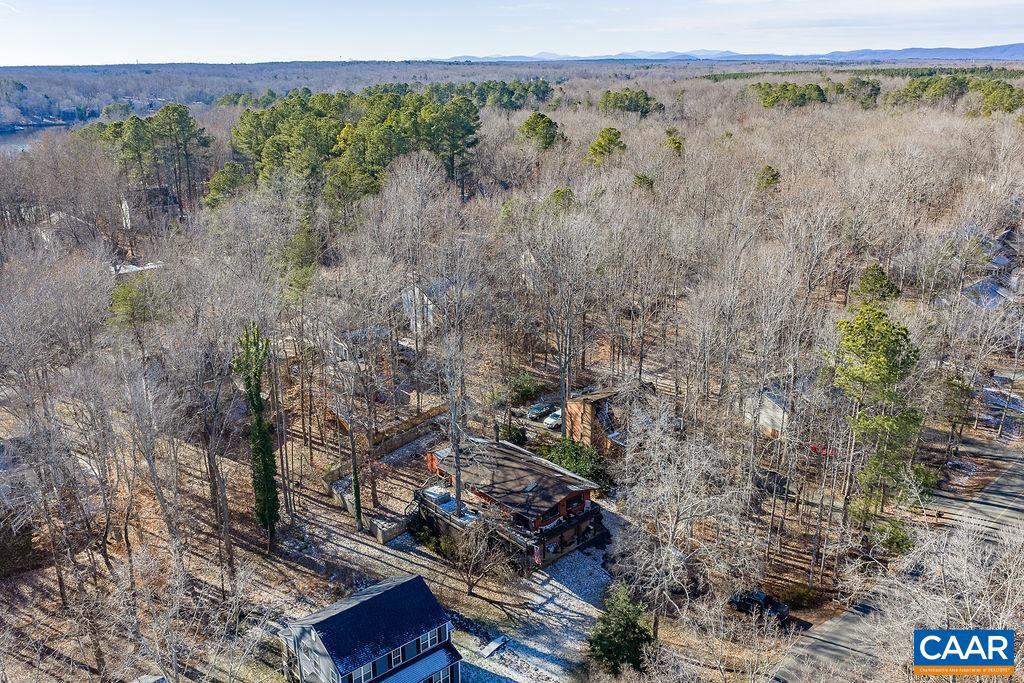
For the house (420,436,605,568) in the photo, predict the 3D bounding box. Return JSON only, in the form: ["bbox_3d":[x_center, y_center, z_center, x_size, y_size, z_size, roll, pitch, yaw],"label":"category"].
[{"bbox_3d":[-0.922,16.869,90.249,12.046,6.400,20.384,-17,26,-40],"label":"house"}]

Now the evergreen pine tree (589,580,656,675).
[{"bbox_3d":[9.550,24.214,68.108,5.600,8.200,5.600,0,19,0],"label":"evergreen pine tree"}]

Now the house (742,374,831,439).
[{"bbox_3d":[42.665,9.048,124.315,13.000,6.600,7.200,-16,25,-38],"label":"house"}]

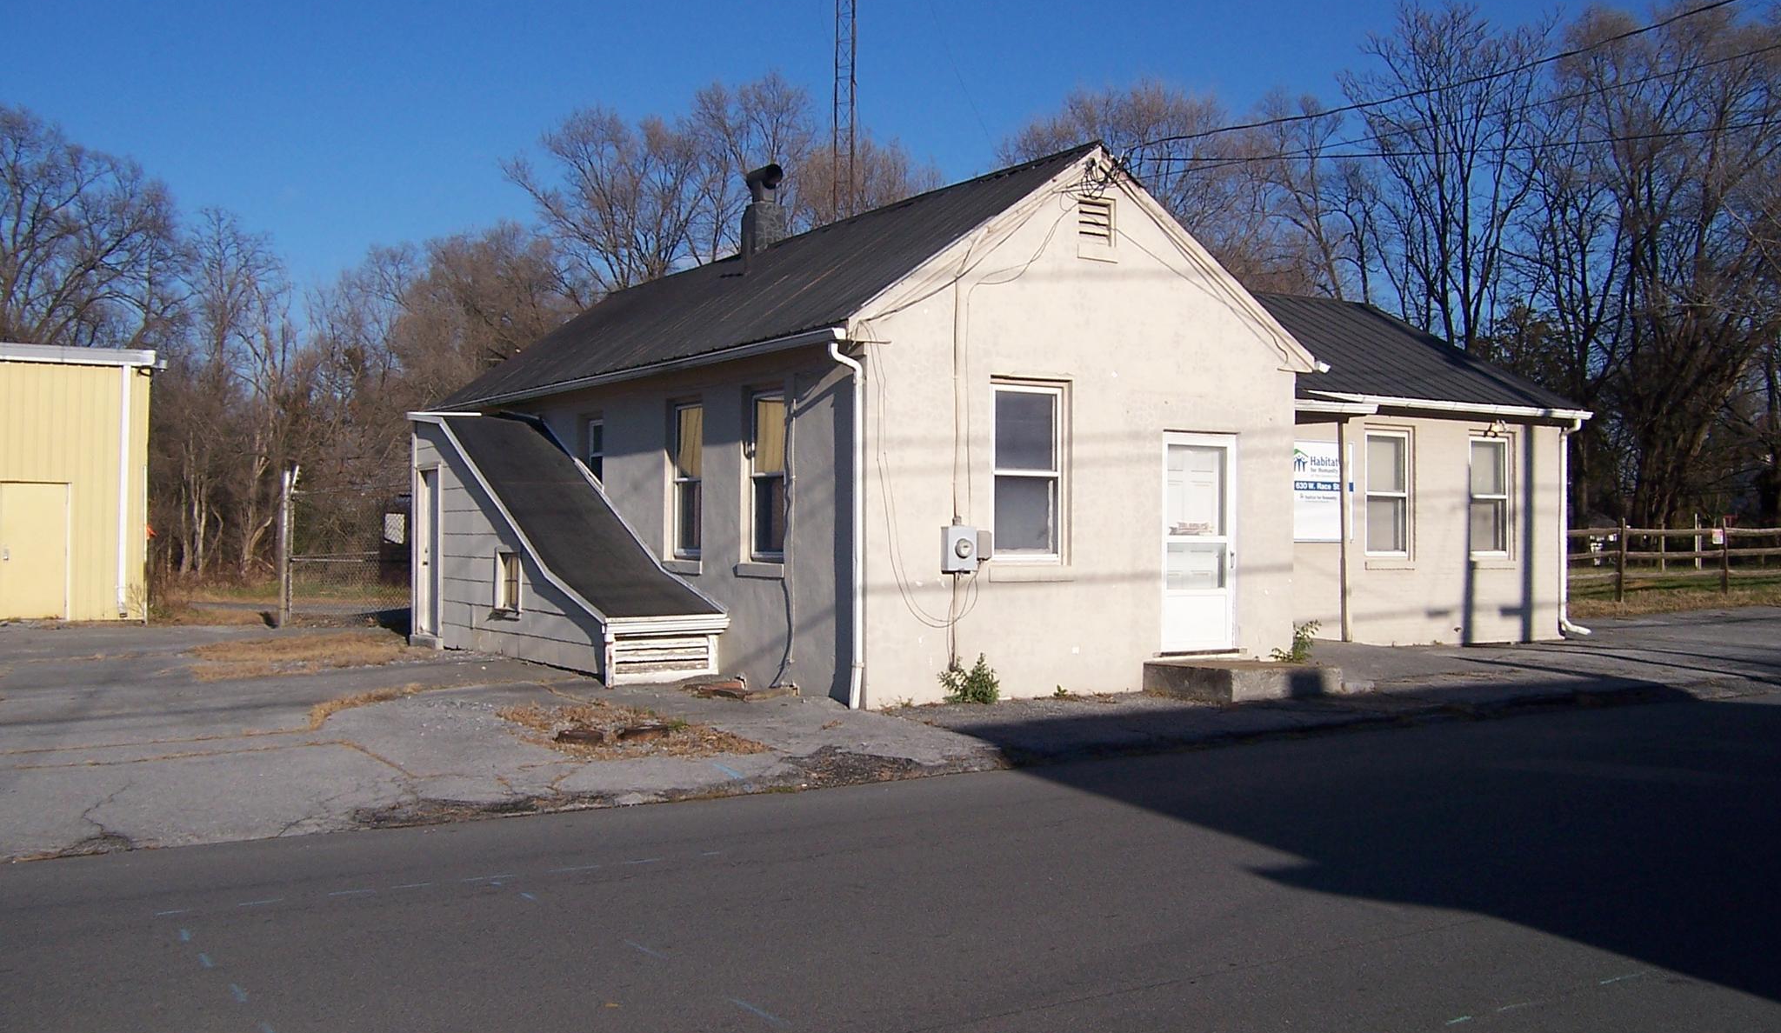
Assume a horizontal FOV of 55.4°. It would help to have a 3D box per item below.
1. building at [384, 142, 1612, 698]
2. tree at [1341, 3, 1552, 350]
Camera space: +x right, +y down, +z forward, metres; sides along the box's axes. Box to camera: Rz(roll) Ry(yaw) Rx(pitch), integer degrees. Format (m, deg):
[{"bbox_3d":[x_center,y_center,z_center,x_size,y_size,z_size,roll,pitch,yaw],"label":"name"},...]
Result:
[{"bbox_3d":[1.538,-0.927,21.746,13.300,5.300,11.600,1,-1,-31],"label":"building"},{"bbox_3d":[15.427,-6.317,47.000,5.855,15.754,5.679,0,-1,0],"label":"tree"}]

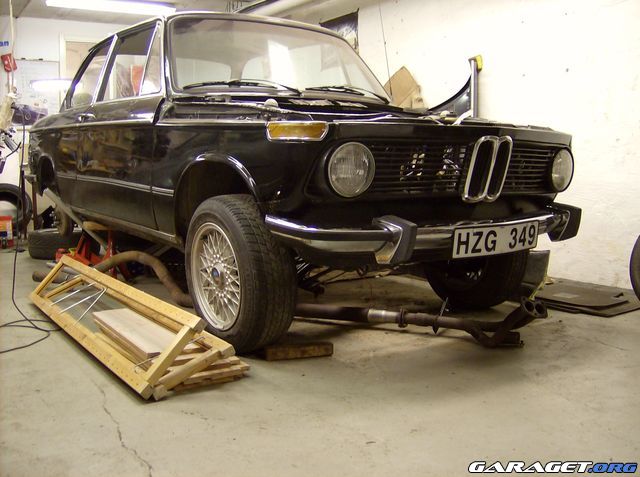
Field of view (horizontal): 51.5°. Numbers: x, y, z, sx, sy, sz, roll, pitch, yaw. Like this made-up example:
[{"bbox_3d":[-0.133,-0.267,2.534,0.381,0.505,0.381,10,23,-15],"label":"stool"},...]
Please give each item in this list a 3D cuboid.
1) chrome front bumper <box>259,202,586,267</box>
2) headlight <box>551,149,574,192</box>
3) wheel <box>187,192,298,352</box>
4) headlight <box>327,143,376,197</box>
[{"bbox_3d":[0.546,-0.045,2.549,1.530,0.160,0.380,-5,10,-36],"label":"chrome front bumper"},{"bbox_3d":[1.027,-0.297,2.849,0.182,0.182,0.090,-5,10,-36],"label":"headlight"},{"bbox_3d":[-0.327,0.137,2.604,0.200,0.600,0.600,-5,10,-36],"label":"wheel"},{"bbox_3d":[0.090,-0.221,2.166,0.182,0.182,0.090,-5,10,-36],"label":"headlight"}]

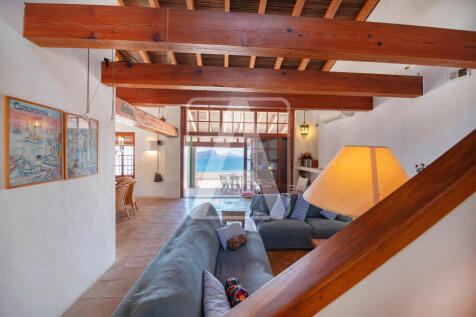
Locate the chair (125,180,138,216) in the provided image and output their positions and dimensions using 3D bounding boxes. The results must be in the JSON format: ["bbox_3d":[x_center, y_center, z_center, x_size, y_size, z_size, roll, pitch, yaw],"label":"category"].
[{"bbox_3d":[-3.023,1.039,5.445,0.560,0.880,0.560,1,1,-4],"label":"chair"}]

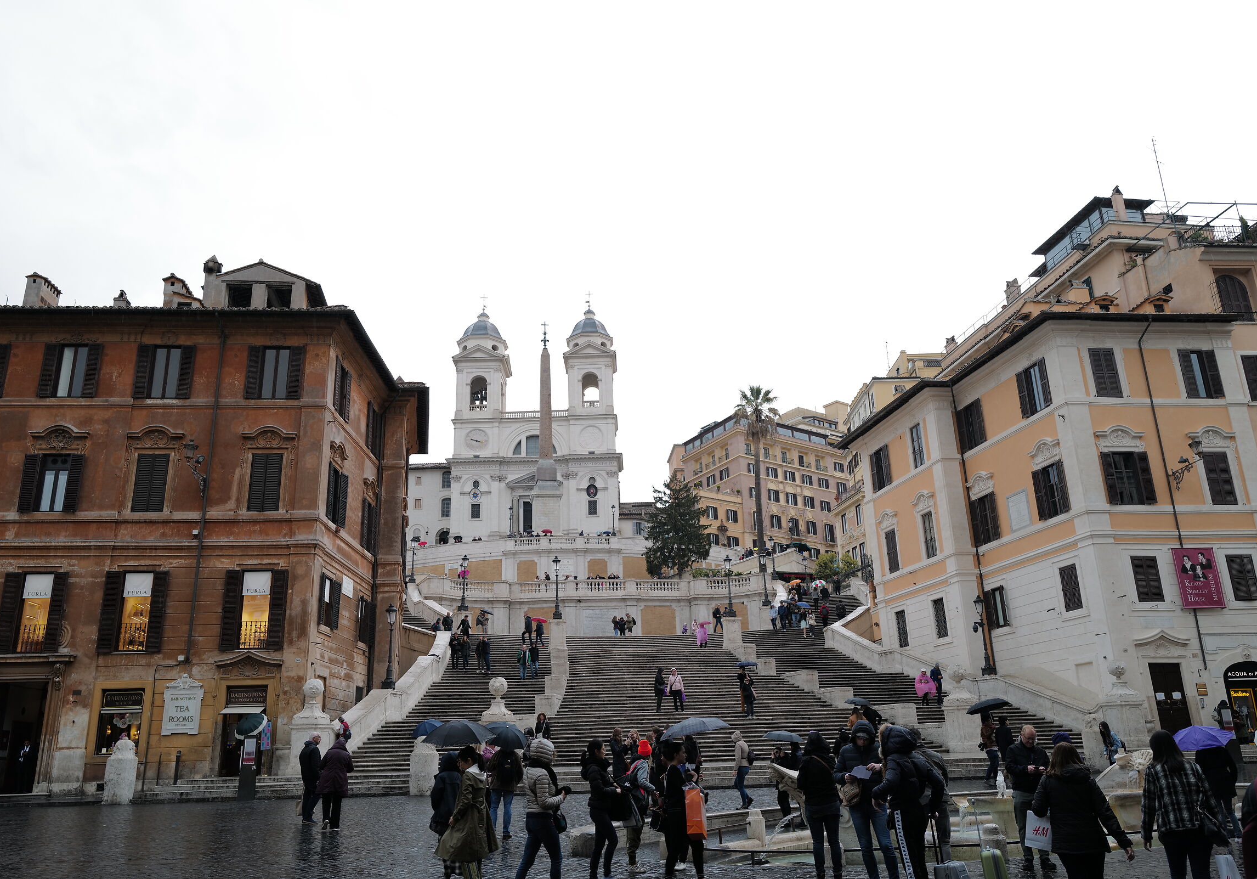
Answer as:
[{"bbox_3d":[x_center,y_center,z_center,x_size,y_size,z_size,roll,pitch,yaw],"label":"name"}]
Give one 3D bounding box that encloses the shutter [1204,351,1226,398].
[{"bbox_3d":[25.534,-2.848,44.648,0.520,2.189,0.060,-2,-18,0],"label":"shutter"}]

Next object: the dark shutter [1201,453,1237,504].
[{"bbox_3d":[21.680,1.425,37.546,0.985,1.960,0.100,0,-18,-7],"label":"dark shutter"}]

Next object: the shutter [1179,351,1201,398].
[{"bbox_3d":[24.144,-2.804,44.098,0.560,2.150,0.070,0,-18,-4],"label":"shutter"}]

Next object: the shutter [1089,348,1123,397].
[{"bbox_3d":[17.881,-2.527,38.416,1.013,1.993,0.100,0,-18,-7],"label":"shutter"}]

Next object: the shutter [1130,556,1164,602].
[{"bbox_3d":[20.910,5.625,41.210,1.070,1.850,0.080,0,-18,-4],"label":"shutter"}]

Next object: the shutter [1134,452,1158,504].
[{"bbox_3d":[21.509,1.594,42.532,0.550,2.180,0.070,0,-18,-4],"label":"shutter"}]

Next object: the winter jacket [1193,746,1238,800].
[{"bbox_3d":[9.704,5.488,16.967,0.500,0.907,0.340,-3,-18,5],"label":"winter jacket"}]

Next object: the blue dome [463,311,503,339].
[{"bbox_3d":[-22.454,-17.160,157.461,6.100,5.000,6.100,-2,-18,0],"label":"blue dome"}]

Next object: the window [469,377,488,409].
[{"bbox_3d":[-22.136,-6.900,150.982,2.729,5.178,0.600,-2,-18,0],"label":"window"}]

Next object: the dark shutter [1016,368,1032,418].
[{"bbox_3d":[17.950,-2.010,46.537,0.060,2.179,0.520,4,-19,-17],"label":"dark shutter"}]

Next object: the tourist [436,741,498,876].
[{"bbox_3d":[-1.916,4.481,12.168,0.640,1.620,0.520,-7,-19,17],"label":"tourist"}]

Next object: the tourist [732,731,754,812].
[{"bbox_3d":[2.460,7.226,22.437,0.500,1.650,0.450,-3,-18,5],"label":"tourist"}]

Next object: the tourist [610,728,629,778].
[{"bbox_3d":[-0.210,7.770,24.605,0.460,1.640,0.460,-9,-19,23],"label":"tourist"}]

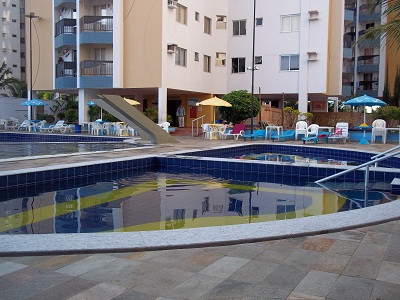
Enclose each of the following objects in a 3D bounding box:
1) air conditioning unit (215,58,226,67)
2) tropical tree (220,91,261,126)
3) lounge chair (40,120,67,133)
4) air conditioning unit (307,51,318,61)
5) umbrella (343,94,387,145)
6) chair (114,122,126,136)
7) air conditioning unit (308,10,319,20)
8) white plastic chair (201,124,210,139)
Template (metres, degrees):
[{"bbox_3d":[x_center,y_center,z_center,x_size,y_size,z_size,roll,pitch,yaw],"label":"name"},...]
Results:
[{"bbox_3d":[1.533,-6.527,31.100,0.720,0.540,0.550,-1,5,-25],"label":"air conditioning unit"},{"bbox_3d":[2.453,-2.560,26.087,2.550,2.350,2.500,1,4,0],"label":"tropical tree"},{"bbox_3d":[-9.998,-1.603,28.678,1.650,0.800,0.680,-3,6,-45],"label":"lounge chair"},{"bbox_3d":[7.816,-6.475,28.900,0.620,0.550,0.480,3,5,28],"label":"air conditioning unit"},{"bbox_3d":[7.560,-1.384,18.901,1.950,2.300,1.950,2,5,22],"label":"umbrella"},{"bbox_3d":[-4.492,-1.172,23.300,0.570,0.800,0.560,3,5,32],"label":"chair"},{"bbox_3d":[7.851,-9.259,28.700,0.620,0.550,0.480,3,5,28],"label":"air conditioning unit"},{"bbox_3d":[0.301,-0.993,21.600,0.550,0.800,0.550,4,6,41],"label":"white plastic chair"}]

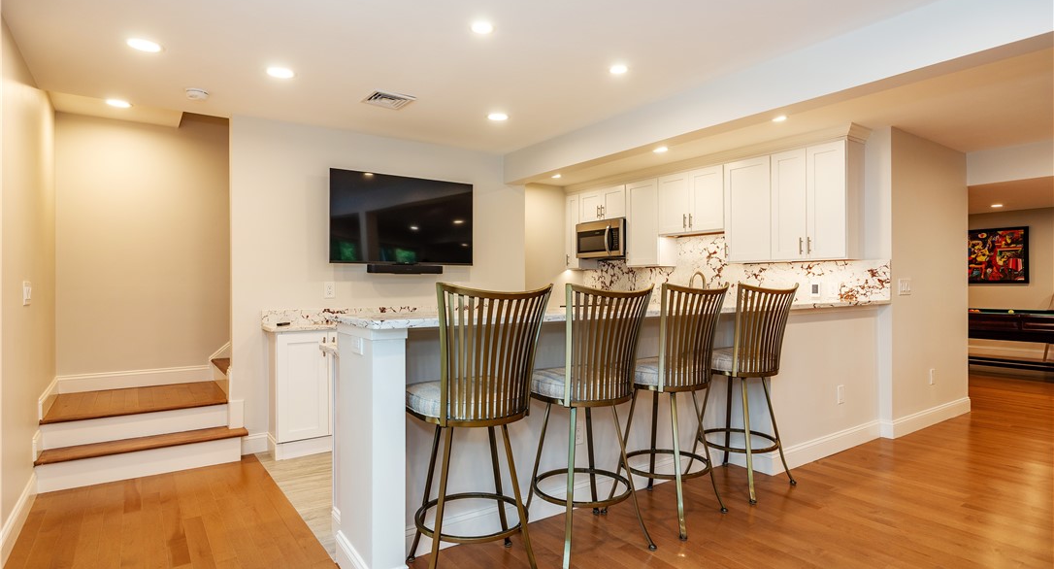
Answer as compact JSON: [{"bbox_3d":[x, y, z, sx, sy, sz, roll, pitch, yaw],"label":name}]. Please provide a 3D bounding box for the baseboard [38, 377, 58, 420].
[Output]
[{"bbox_3d":[-3.197,0.749,3.537,0.017,0.133,0.870,0,0,-36],"label":"baseboard"}]

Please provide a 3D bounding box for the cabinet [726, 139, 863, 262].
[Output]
[{"bbox_3d":[2.300,-0.661,4.593,0.330,0.922,1.055,0,0,-36],"label":"cabinet"}]

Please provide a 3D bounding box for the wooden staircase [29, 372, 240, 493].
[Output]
[{"bbox_3d":[-2.657,1.002,3.751,1.080,0.380,1.150,0,0,-33],"label":"wooden staircase"}]

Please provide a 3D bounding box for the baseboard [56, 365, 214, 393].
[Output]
[{"bbox_3d":[-3.050,0.745,4.168,0.995,0.130,0.018,0,0,-36],"label":"baseboard"}]

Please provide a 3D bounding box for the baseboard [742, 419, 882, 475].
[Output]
[{"bbox_3d":[2.097,1.129,3.782,1.490,0.137,0.215,0,0,-33],"label":"baseboard"}]

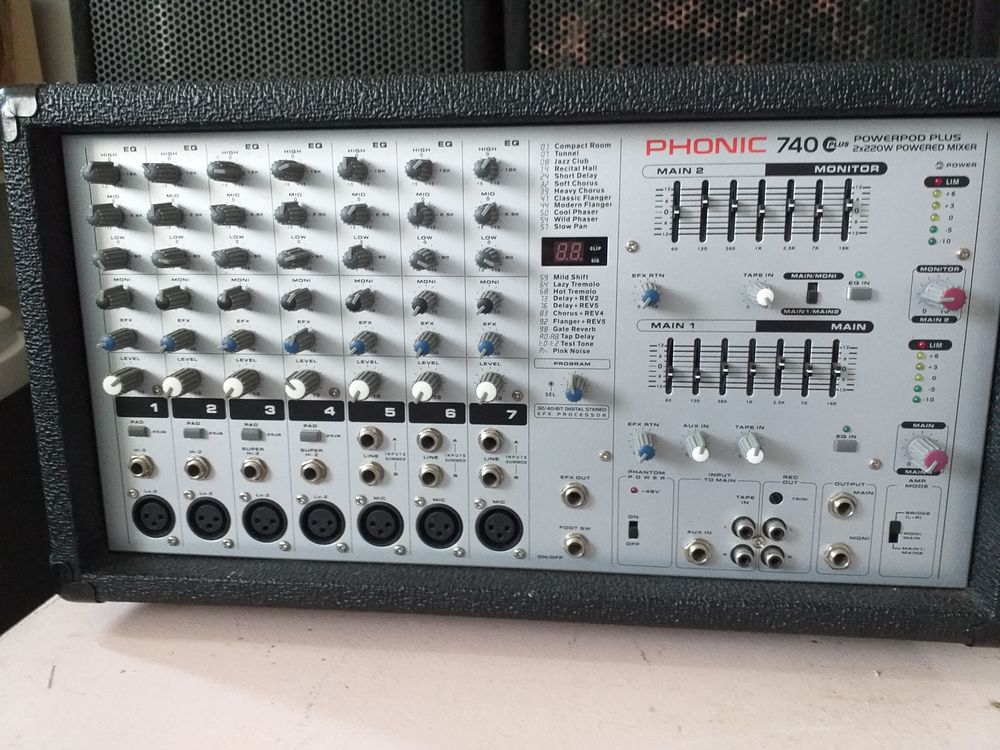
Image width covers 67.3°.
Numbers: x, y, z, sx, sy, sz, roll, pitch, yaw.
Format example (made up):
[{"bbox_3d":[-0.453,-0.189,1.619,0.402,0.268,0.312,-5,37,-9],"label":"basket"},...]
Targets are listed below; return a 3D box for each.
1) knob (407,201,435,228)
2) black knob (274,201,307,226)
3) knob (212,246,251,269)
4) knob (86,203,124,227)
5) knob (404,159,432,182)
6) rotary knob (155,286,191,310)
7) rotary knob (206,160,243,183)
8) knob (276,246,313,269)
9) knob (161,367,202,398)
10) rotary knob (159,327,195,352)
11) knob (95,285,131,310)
[{"bbox_3d":[-0.036,-0.072,0.334,0.011,0.011,0.017,1,11,6],"label":"knob"},{"bbox_3d":[-0.092,-0.070,0.330,0.011,0.012,0.015,1,11,6],"label":"black knob"},{"bbox_3d":[-0.121,-0.052,0.339,0.011,0.011,0.014,1,11,6],"label":"knob"},{"bbox_3d":[-0.178,-0.072,0.340,0.011,0.012,0.015,1,11,6],"label":"knob"},{"bbox_3d":[-0.036,-0.091,0.330,0.011,0.011,0.017,1,11,6],"label":"knob"},{"bbox_3d":[-0.150,-0.034,0.346,0.011,0.011,0.014,1,11,6],"label":"rotary knob"},{"bbox_3d":[-0.125,-0.092,0.340,0.011,0.011,0.017,1,11,6],"label":"rotary knob"},{"bbox_3d":[-0.092,-0.052,0.333,0.011,0.011,0.015,1,11,6],"label":"knob"},{"bbox_3d":[-0.149,0.003,0.353,0.011,0.012,0.016,1,11,6],"label":"knob"},{"bbox_3d":[-0.149,-0.015,0.347,0.011,0.011,0.015,1,11,6],"label":"rotary knob"},{"bbox_3d":[-0.184,-0.036,0.358,0.011,0.011,0.017,1,11,6],"label":"knob"}]

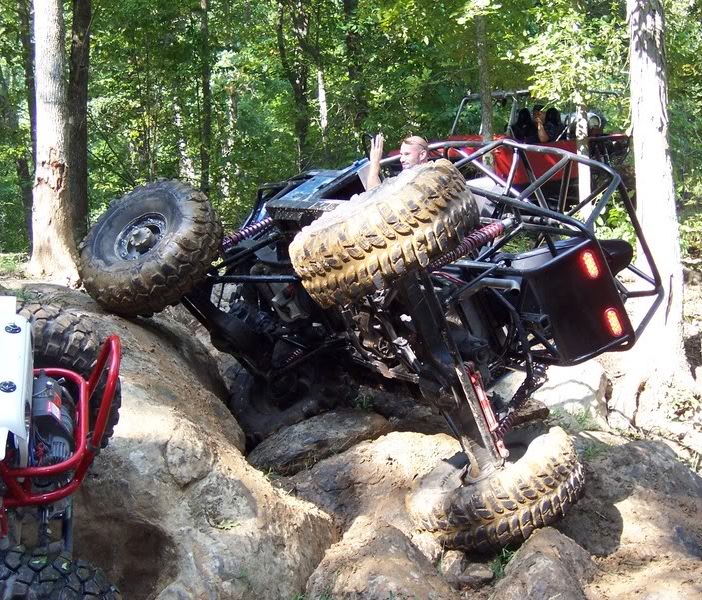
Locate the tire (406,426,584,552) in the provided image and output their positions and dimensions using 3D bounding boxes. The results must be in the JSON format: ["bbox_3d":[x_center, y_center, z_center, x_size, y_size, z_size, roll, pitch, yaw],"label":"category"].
[{"bbox_3d":[0.815,1.063,7.850,1.000,0.360,1.000,-30,11,-33],"label":"tire"}]

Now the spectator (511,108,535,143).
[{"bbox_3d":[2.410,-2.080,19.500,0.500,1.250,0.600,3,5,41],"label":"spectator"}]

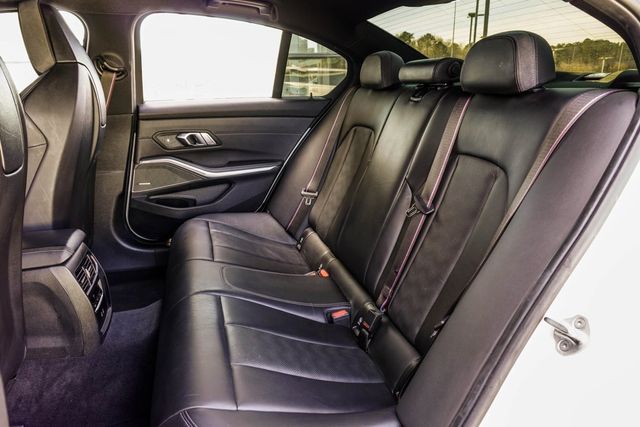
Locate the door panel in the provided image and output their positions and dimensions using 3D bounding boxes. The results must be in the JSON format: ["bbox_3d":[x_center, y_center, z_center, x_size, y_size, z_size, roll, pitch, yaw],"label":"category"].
[{"bbox_3d":[-0.387,-0.195,1.924,0.930,0.630,0.130,-5,18,-16],"label":"door panel"}]

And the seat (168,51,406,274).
[{"bbox_3d":[-0.127,-0.147,1.687,0.930,0.930,0.530,-5,18,-16],"label":"seat"}]

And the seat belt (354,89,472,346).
[{"bbox_3d":[0.246,0.045,1.175,0.070,0.740,0.110,17,11,-21],"label":"seat belt"}]

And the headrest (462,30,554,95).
[{"bbox_3d":[0.456,-0.353,1.012,0.120,0.145,0.245,-5,18,-16],"label":"headrest"}]

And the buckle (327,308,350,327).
[{"bbox_3d":[0.058,0.325,1.319,0.060,0.045,0.040,-5,18,-16],"label":"buckle"}]

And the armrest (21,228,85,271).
[{"bbox_3d":[-0.801,0.091,1.128,0.290,0.070,0.210,-5,18,-16],"label":"armrest"}]

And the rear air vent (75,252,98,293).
[{"bbox_3d":[-0.640,0.166,1.191,0.035,0.085,0.135,-19,21,-11],"label":"rear air vent"}]

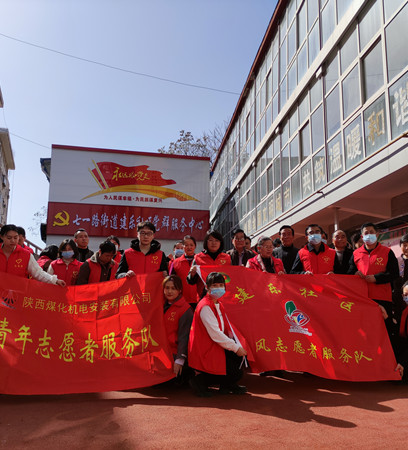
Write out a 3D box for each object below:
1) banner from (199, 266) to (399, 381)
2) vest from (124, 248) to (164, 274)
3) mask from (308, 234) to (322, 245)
[{"bbox_3d":[0.947,0.956,4.250,1.920,1.100,0.250,0,-7,-2],"label":"banner"},{"bbox_3d":[-0.607,0.542,4.380,0.420,0.620,0.280,1,-7,-6],"label":"vest"},{"bbox_3d":[1.158,0.151,4.500,0.150,0.110,0.085,-1,-7,11],"label":"mask"}]

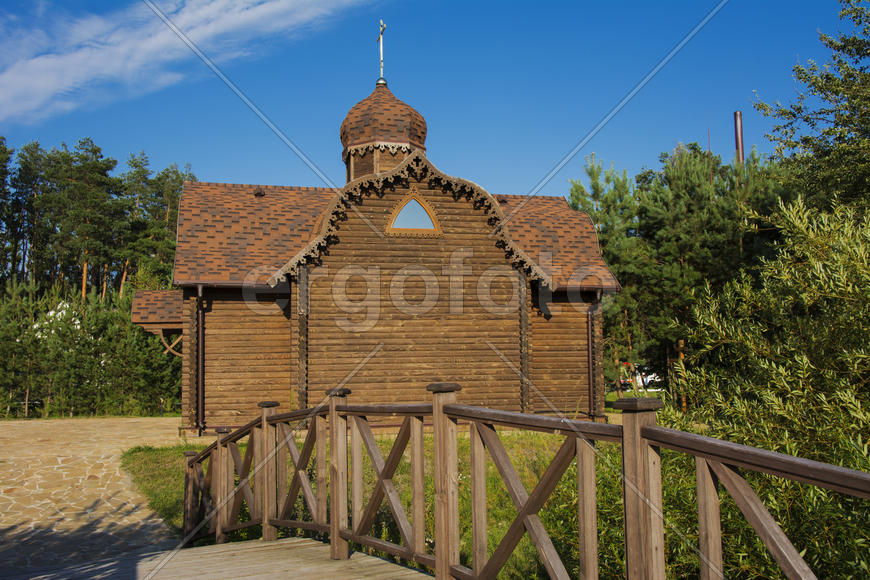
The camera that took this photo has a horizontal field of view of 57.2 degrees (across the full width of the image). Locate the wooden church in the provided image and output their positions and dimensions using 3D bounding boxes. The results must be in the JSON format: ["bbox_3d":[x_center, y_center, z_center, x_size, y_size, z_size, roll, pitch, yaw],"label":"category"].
[{"bbox_3d":[-1.902,-1.261,21.972,11.858,9.500,8.833,0,-5,-14],"label":"wooden church"}]

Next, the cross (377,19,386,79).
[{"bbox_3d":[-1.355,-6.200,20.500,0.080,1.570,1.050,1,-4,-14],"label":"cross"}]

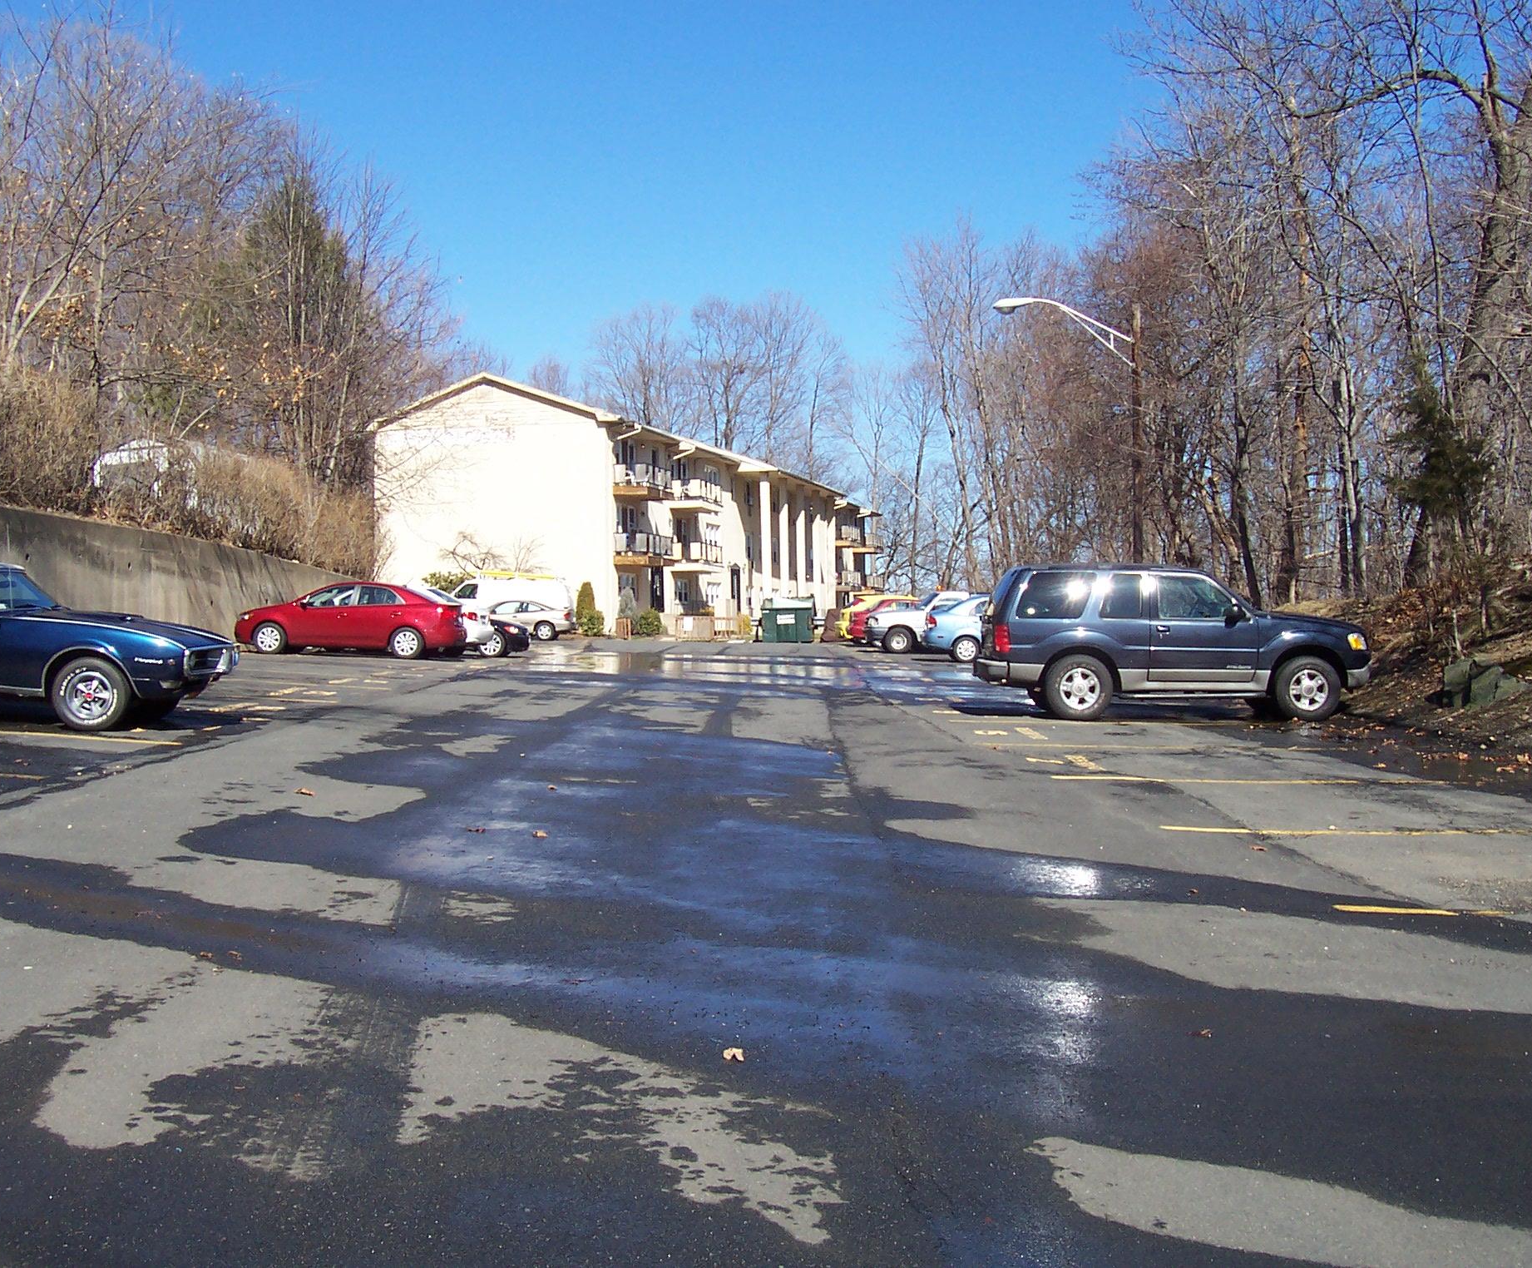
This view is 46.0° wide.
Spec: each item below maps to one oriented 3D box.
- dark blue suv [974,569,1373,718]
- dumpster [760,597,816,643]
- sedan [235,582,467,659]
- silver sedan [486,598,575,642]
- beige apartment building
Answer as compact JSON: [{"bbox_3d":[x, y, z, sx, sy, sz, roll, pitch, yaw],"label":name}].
[{"bbox_3d":[4.750,0.090,21.450,4.580,1.760,1.790,0,0,-1],"label":"dark blue suv"},{"bbox_3d":[0.880,-0.530,66.700,2.000,1.720,1.600,0,0,3],"label":"dumpster"},{"bbox_3d":[-8.270,-0.300,36.150,4.530,1.460,1.780,2,0,1],"label":"sedan"},{"bbox_3d":[-8.900,-0.470,62.800,4.580,1.370,1.730,1,0,2],"label":"silver sedan"},{"bbox_3d":[-3.900,-5.000,96.800,12.100,10.400,52.500,0,0,14],"label":"beige apartment building"}]

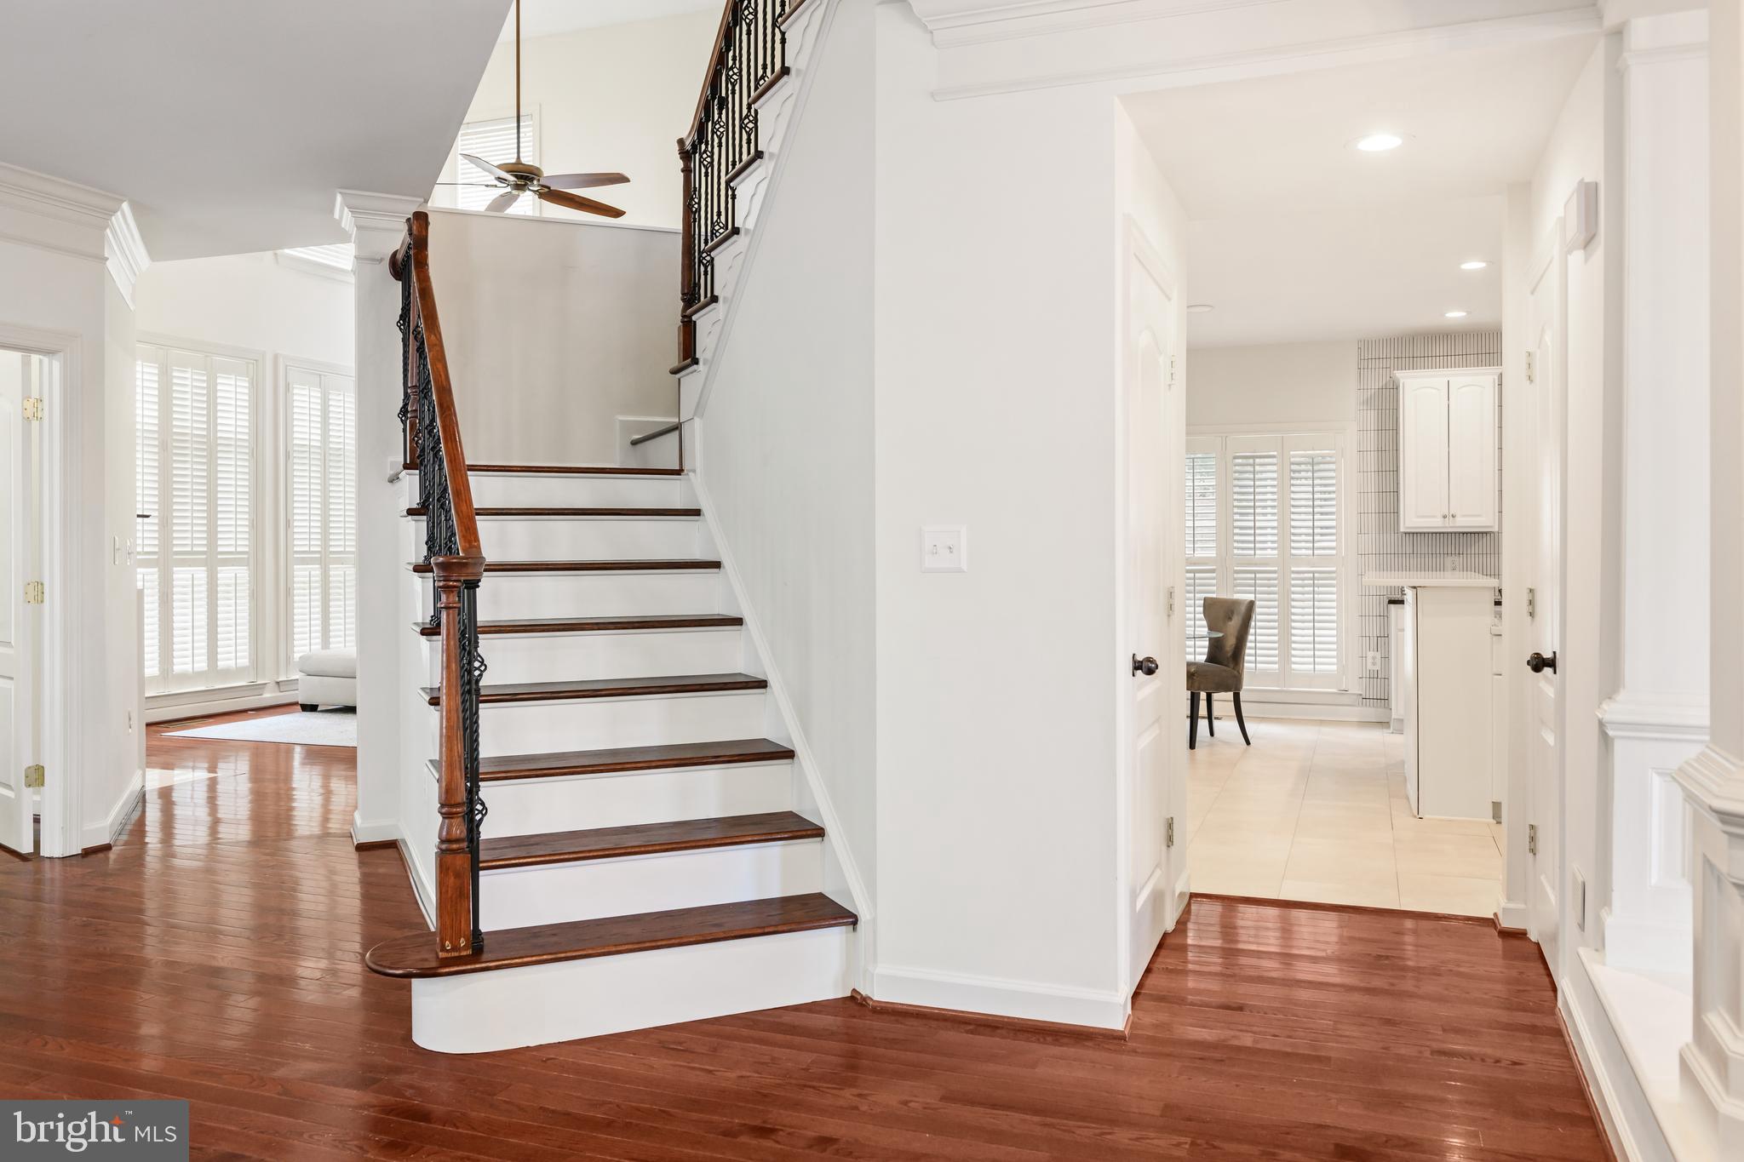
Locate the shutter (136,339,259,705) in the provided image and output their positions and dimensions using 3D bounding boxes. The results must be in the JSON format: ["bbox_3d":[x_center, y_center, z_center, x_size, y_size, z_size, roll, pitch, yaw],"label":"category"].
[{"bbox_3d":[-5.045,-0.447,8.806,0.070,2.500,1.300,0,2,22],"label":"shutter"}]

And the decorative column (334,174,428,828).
[{"bbox_3d":[-2.050,-0.241,5.065,0.340,2.650,0.420,-1,2,-23],"label":"decorative column"}]

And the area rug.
[{"bbox_3d":[-3.066,0.989,8.794,2.600,0.015,2.500,0,2,21],"label":"area rug"}]

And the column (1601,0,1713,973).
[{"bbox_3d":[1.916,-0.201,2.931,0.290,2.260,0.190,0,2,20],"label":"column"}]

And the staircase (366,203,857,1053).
[{"bbox_3d":[-1.023,-0.146,4.027,1.250,2.500,2.200,-1,2,-23],"label":"staircase"}]

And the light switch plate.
[{"bbox_3d":[0.184,-0.081,3.095,0.120,0.120,0.009,0,2,19],"label":"light switch plate"}]

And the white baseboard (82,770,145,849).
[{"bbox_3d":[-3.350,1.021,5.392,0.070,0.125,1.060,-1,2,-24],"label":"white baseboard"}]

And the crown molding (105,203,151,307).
[{"bbox_3d":[-3.350,-1.444,5.490,0.120,0.250,1.140,-1,2,-24],"label":"crown molding"}]

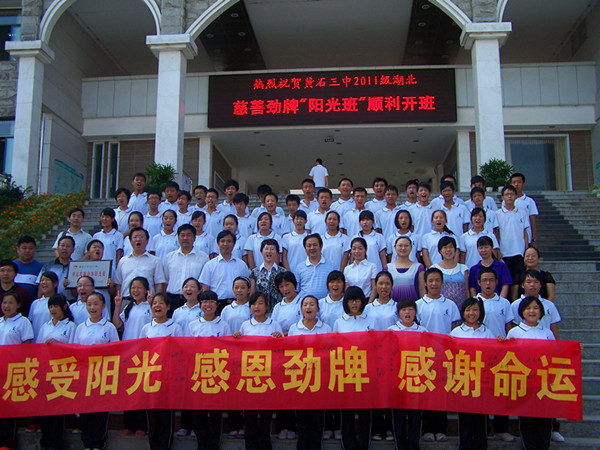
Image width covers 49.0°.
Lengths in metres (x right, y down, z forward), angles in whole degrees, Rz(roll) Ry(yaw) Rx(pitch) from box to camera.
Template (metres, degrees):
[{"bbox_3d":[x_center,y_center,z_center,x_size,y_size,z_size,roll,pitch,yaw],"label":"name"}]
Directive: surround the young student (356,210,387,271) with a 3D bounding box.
[{"bbox_3d":[0.794,0.631,7.774,0.440,1.608,0.270,-1,-6,6],"label":"young student"}]

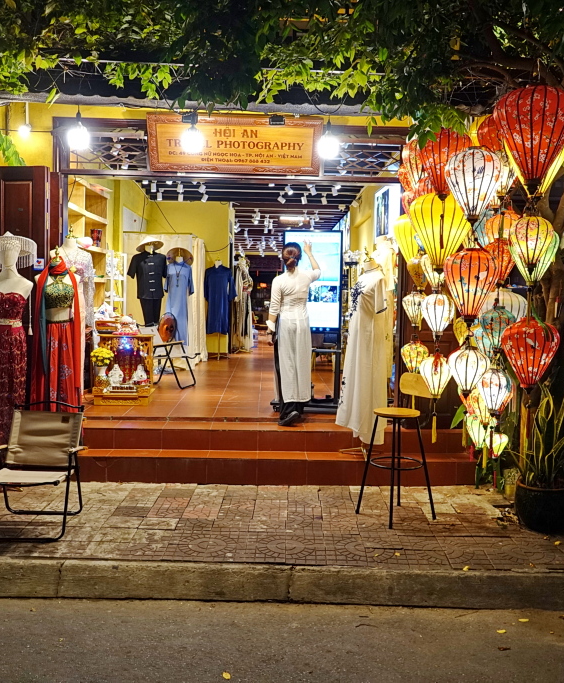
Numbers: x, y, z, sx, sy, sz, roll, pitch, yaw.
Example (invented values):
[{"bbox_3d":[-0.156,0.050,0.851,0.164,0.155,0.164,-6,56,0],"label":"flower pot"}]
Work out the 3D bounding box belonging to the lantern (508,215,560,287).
[{"bbox_3d":[1.609,-0.575,4.360,0.326,0.447,0.326,1,4,-1],"label":"lantern"}]

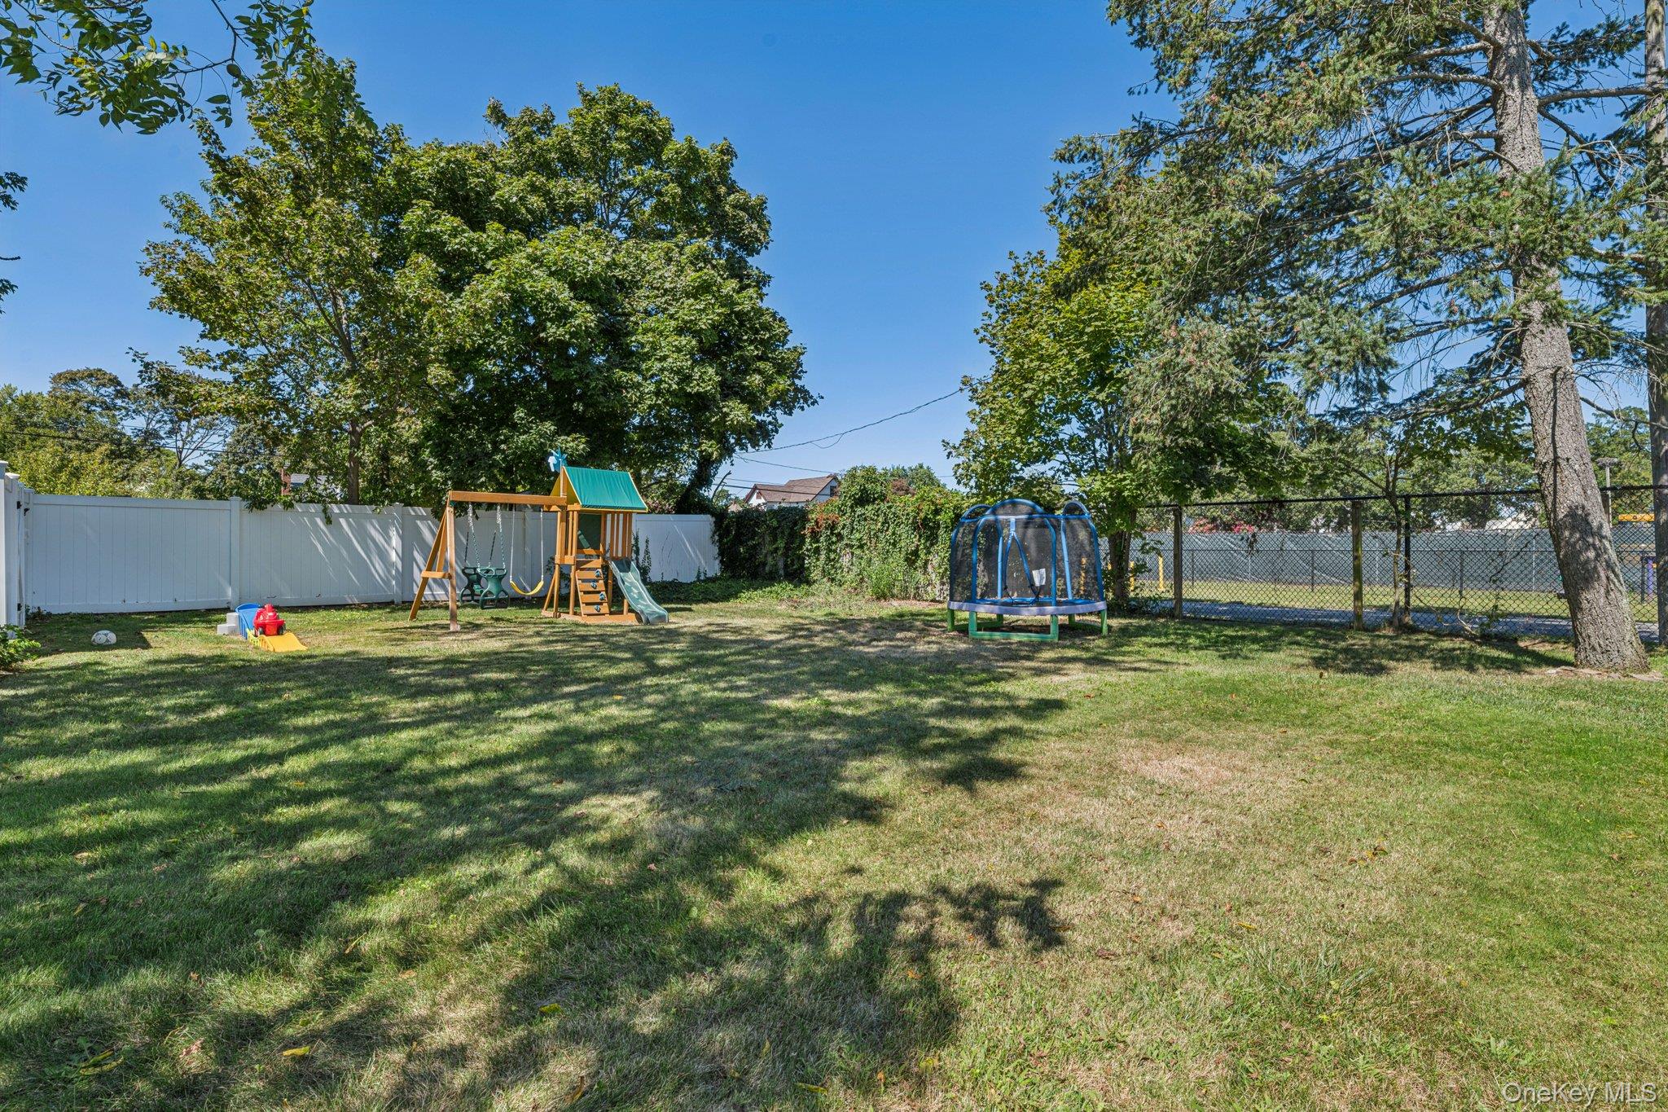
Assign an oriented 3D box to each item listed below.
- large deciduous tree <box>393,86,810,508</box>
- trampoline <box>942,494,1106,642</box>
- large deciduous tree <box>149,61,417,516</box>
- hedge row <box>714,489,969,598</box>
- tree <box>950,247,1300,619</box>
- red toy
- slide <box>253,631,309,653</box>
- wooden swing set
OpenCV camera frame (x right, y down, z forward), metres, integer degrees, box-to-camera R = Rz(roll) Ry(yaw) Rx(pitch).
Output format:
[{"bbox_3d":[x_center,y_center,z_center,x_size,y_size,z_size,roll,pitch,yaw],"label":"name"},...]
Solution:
[{"bbox_3d":[-5.550,-5.100,19.800,9.800,12.100,9.500,0,0,0],"label":"large deciduous tree"},{"bbox_3d":[2.630,0.150,11.300,2.150,1.790,2.150,0,0,26],"label":"trampoline"},{"bbox_3d":[-10.900,-4.500,16.500,5.600,11.000,5.500,0,0,0],"label":"large deciduous tree"},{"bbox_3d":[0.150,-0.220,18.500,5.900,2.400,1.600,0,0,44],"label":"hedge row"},{"bbox_3d":[4.930,-2.280,14.300,5.800,6.400,5.600,0,0,0],"label":"tree"},{"bbox_3d":[-6.620,0.770,9.800,0.320,0.390,0.520,0,0,-41],"label":"red toy"},{"bbox_3d":[-6.270,0.955,9.470,0.400,0.180,0.850,0,0,-43],"label":"slide"},{"bbox_3d":[-4.380,-0.220,12.950,2.900,2.500,3.400,0,0,44],"label":"wooden swing set"}]

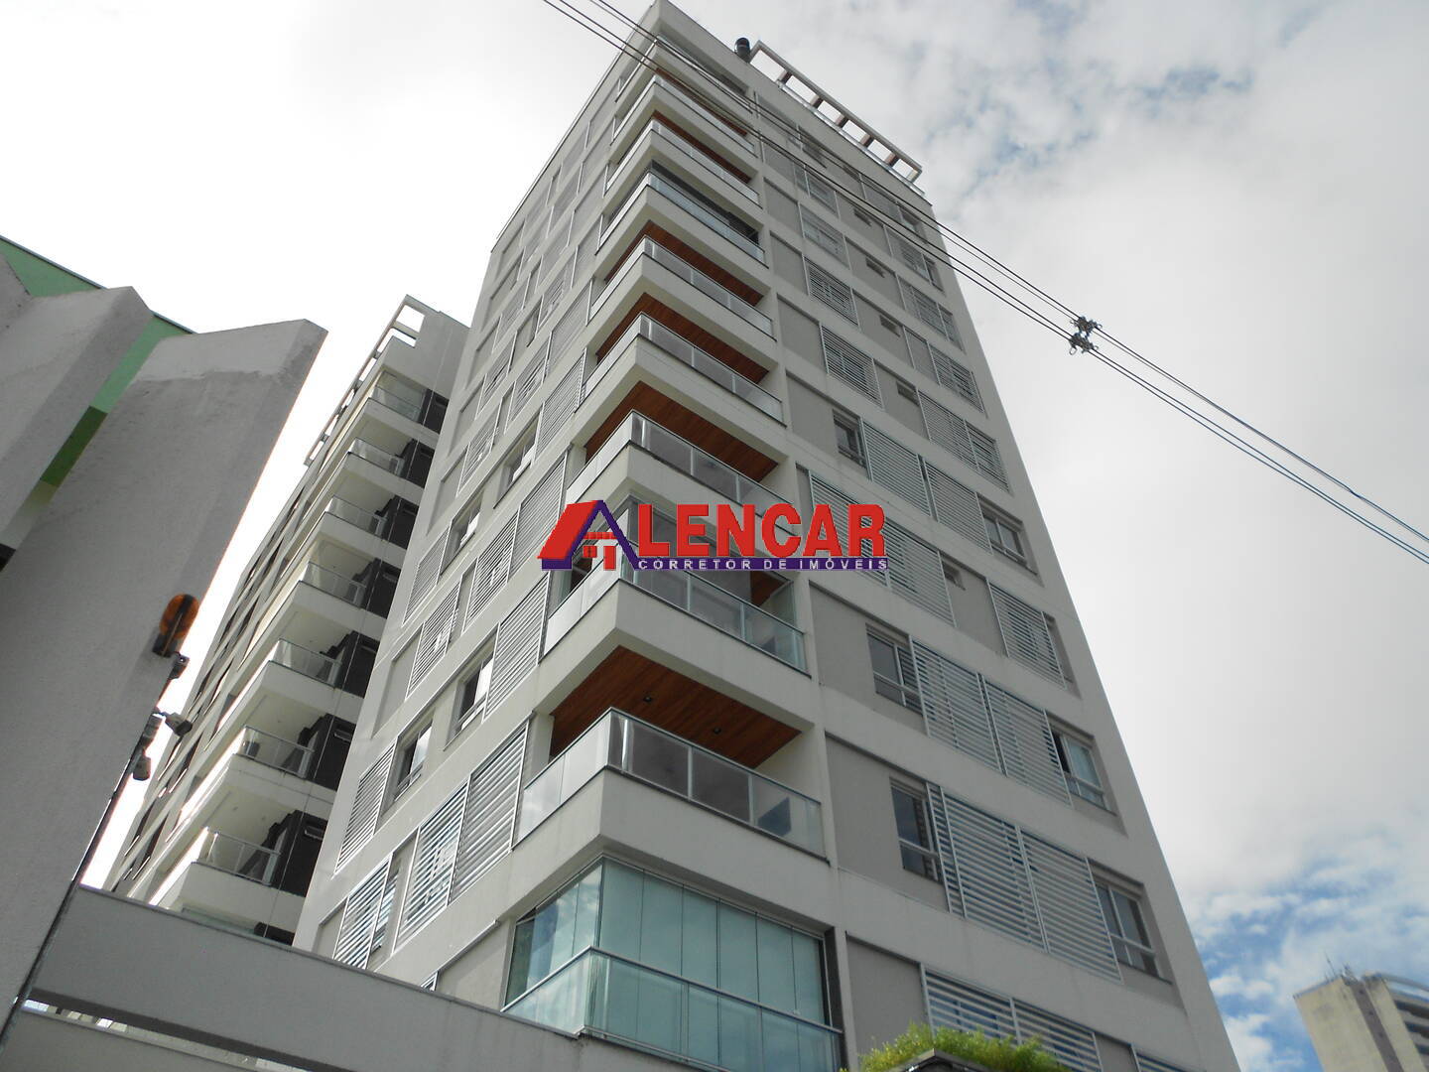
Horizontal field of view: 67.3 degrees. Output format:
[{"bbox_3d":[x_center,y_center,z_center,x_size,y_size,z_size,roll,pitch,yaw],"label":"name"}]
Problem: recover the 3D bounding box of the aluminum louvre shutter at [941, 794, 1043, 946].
[{"bbox_3d":[3.883,4.658,15.013,1.624,1.975,0.060,28,-54,-24],"label":"aluminum louvre shutter"}]

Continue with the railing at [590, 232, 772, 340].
[{"bbox_3d":[-0.653,-4.307,21.636,3.190,0.783,1.987,29,-54,-24],"label":"railing"}]

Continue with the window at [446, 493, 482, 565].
[{"bbox_3d":[-5.221,-0.064,22.537,0.120,1.305,1.305,28,-54,-24],"label":"window"}]

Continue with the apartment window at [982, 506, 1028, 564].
[{"bbox_3d":[6.155,0.122,22.839,1.363,1.372,0.090,29,-54,-24],"label":"apartment window"}]

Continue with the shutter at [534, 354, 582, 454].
[{"bbox_3d":[-2.861,-2.426,20.202,0.060,1.975,1.592,28,-54,-24],"label":"shutter"}]

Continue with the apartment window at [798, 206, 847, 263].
[{"bbox_3d":[2.850,-7.630,27.707,1.574,1.980,0.059,29,-54,-25],"label":"apartment window"}]

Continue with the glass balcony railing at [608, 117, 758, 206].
[{"bbox_3d":[-0.747,-8.269,26.192,3.237,0.911,2.049,29,-54,-25],"label":"glass balcony railing"}]

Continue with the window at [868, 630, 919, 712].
[{"bbox_3d":[2.978,2.269,16.888,1.334,1.372,0.090,29,-54,-24],"label":"window"}]

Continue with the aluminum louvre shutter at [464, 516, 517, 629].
[{"bbox_3d":[-3.933,0.576,19.004,0.060,2.015,1.580,29,-54,-24],"label":"aluminum louvre shutter"}]

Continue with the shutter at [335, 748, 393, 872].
[{"bbox_3d":[-6.112,4.731,18.840,0.060,2.016,1.610,29,-54,-24],"label":"shutter"}]

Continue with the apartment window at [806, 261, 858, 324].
[{"bbox_3d":[2.811,-5.668,25.523,1.584,1.910,0.099,29,-54,-25],"label":"apartment window"}]

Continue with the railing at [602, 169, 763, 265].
[{"bbox_3d":[-0.708,-6.293,24.043,3.237,0.911,2.049,29,-54,-25],"label":"railing"}]

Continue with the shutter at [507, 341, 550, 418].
[{"bbox_3d":[-3.994,-3.302,23.317,0.060,1.975,1.610,28,-54,-24],"label":"shutter"}]

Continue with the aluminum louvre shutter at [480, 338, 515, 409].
[{"bbox_3d":[-5.413,-3.945,26.657,0.060,2.016,1.610,29,-54,-24],"label":"aluminum louvre shutter"}]

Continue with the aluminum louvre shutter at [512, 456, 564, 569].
[{"bbox_3d":[-3.037,-0.375,18.536,0.060,2.044,1.576,29,-54,-24],"label":"aluminum louvre shutter"}]

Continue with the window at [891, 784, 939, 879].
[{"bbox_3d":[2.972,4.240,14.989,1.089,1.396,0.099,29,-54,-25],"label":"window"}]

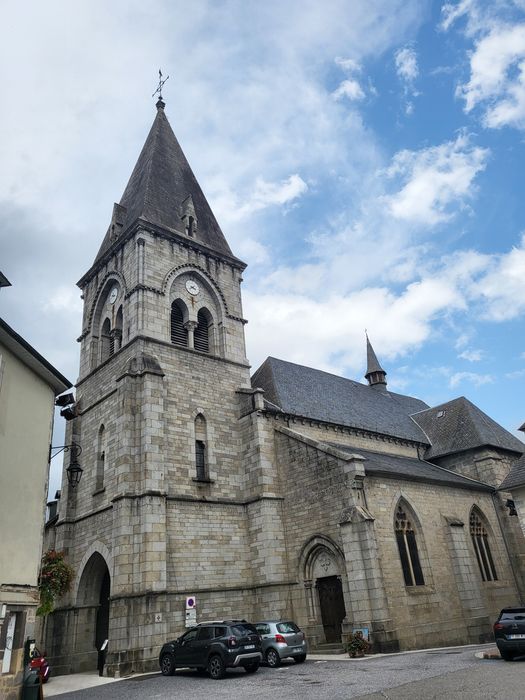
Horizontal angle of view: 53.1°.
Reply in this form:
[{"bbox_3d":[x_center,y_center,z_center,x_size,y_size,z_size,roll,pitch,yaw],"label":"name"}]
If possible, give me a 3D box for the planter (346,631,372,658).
[{"bbox_3d":[3.691,11.437,20.498,0.920,0.950,0.920,17,-33,-39],"label":"planter"}]

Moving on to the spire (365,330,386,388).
[{"bbox_3d":[10.516,1.051,50.257,2.100,6.100,2.100,17,-33,-39],"label":"spire"}]

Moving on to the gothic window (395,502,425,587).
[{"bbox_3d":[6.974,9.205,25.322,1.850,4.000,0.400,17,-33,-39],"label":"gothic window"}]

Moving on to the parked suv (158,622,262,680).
[{"bbox_3d":[-1.930,10.880,19.200,4.340,1.680,1.850,-27,-32,37],"label":"parked suv"}]

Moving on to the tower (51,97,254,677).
[{"bbox_3d":[-6.716,-3.035,34.583,8.900,40.600,9.200,17,-33,-39],"label":"tower"}]

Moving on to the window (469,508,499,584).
[{"bbox_3d":[12.445,10.896,29.898,1.900,4.000,0.400,17,-33,-39],"label":"window"}]

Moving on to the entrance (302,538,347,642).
[{"bbox_3d":[3.030,11.313,25.031,0.800,4.750,3.100,17,-33,-39],"label":"entrance"}]

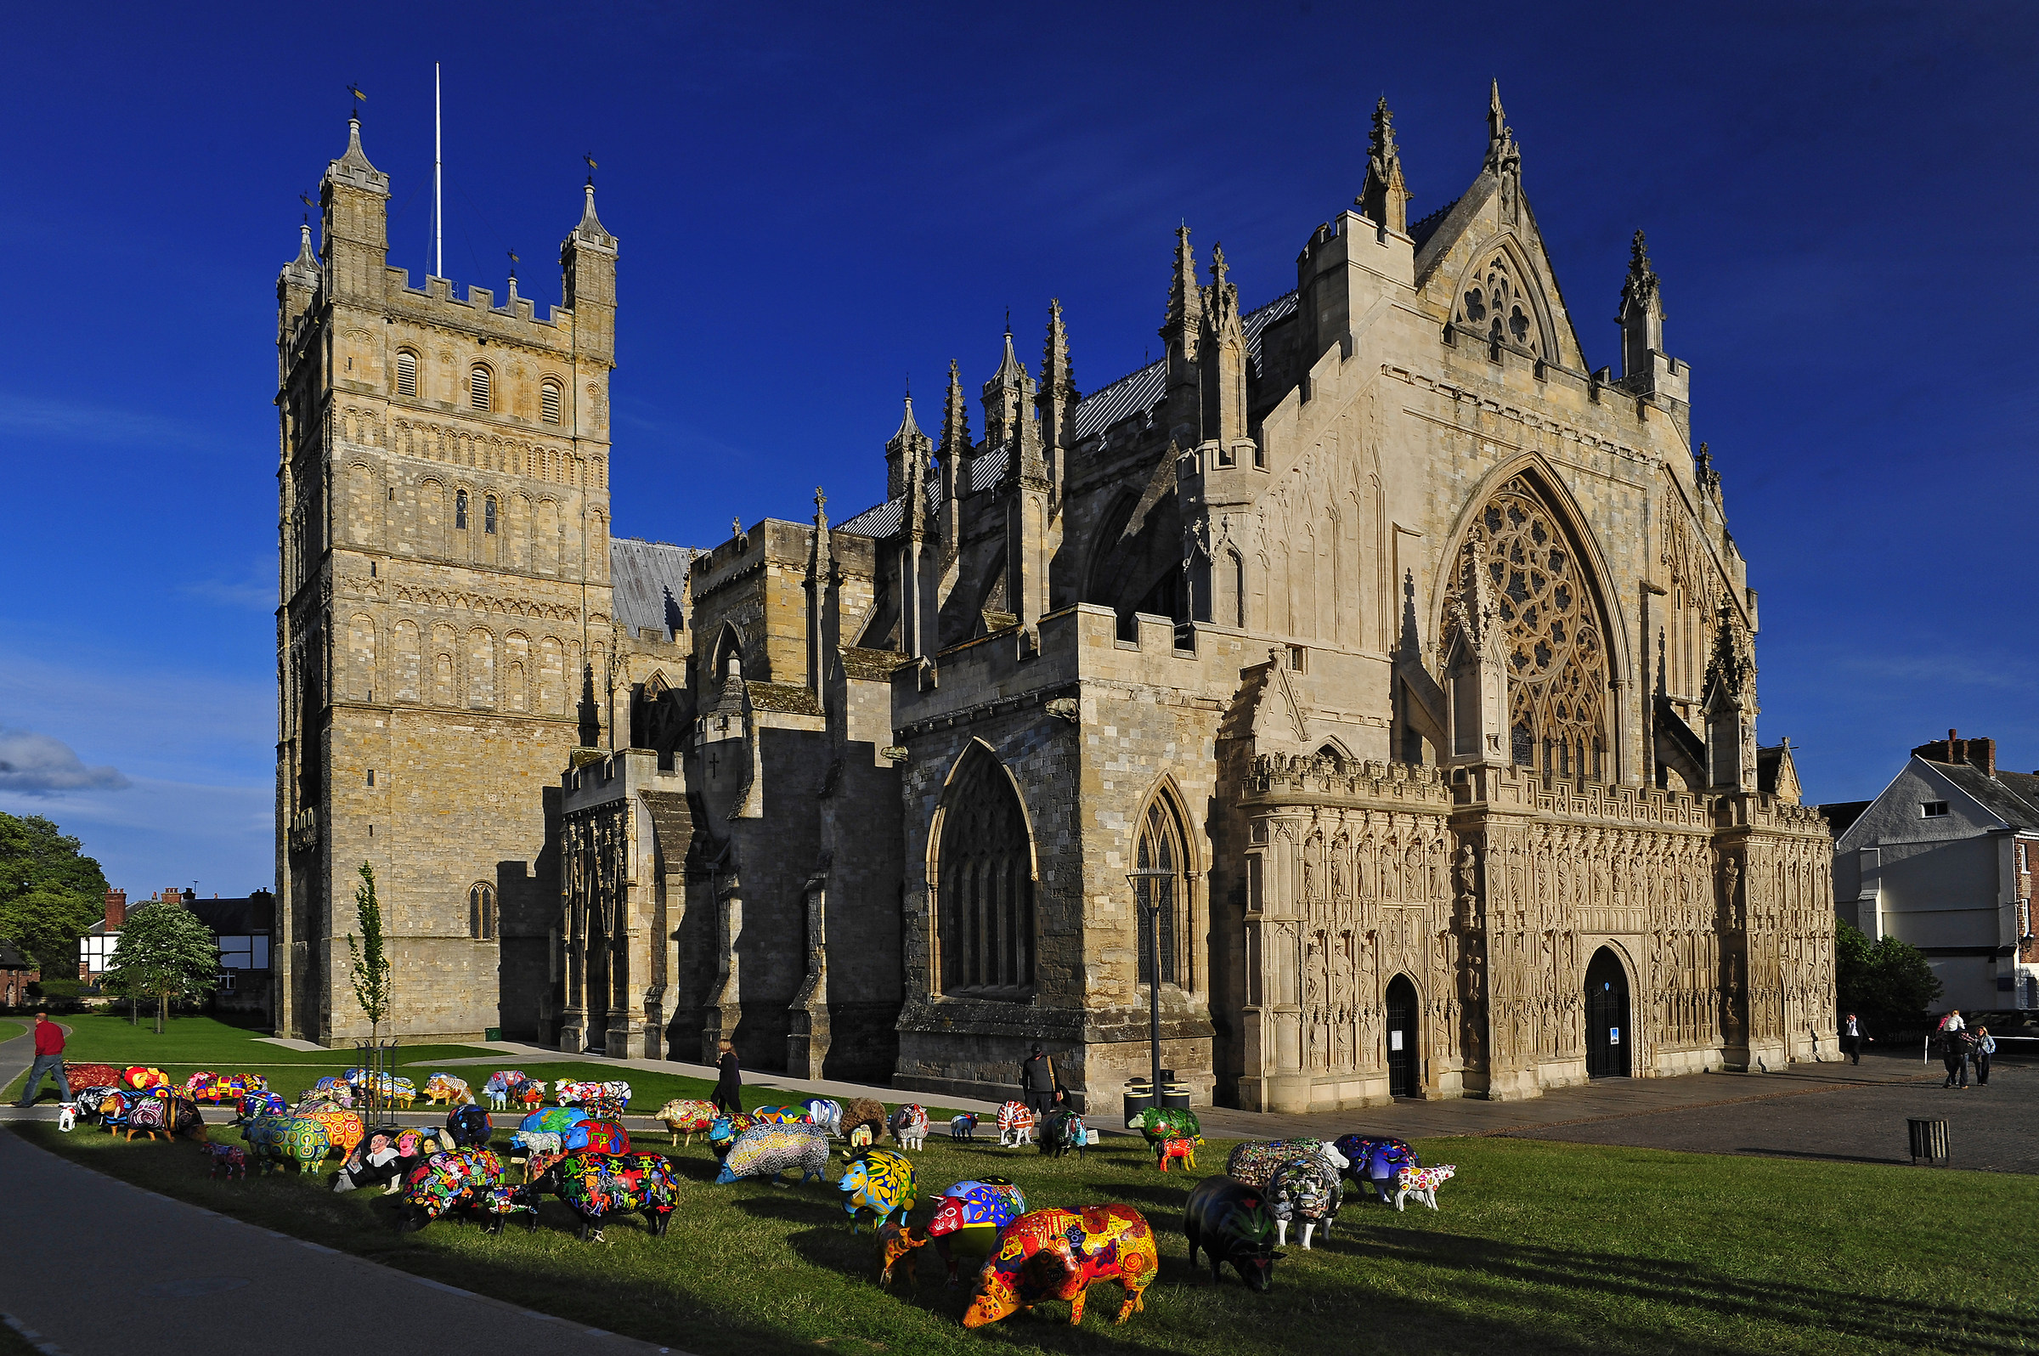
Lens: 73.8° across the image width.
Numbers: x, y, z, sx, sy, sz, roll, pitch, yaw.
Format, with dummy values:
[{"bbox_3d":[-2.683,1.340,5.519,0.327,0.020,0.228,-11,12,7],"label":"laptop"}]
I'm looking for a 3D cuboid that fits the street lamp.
[{"bbox_3d":[2.752,6.506,27.600,0.970,5.200,0.970,-1,-12,0],"label":"street lamp"}]

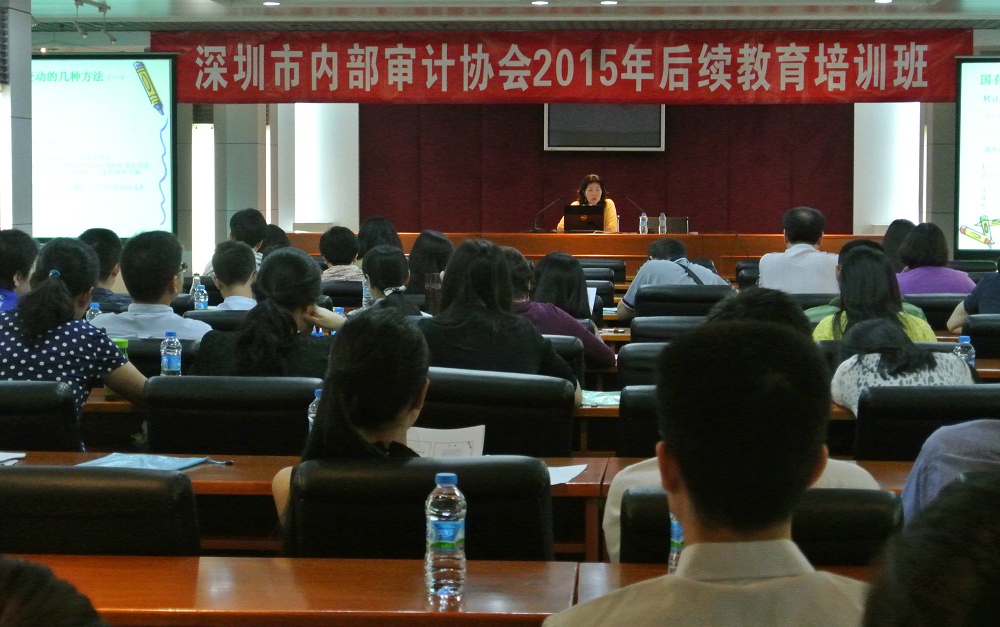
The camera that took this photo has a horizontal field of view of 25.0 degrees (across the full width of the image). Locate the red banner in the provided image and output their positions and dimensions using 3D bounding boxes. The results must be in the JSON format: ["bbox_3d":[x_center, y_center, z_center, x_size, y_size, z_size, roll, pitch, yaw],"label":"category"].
[{"bbox_3d":[0.484,-2.058,18.800,6.870,0.610,0.040,0,3,4],"label":"red banner"}]

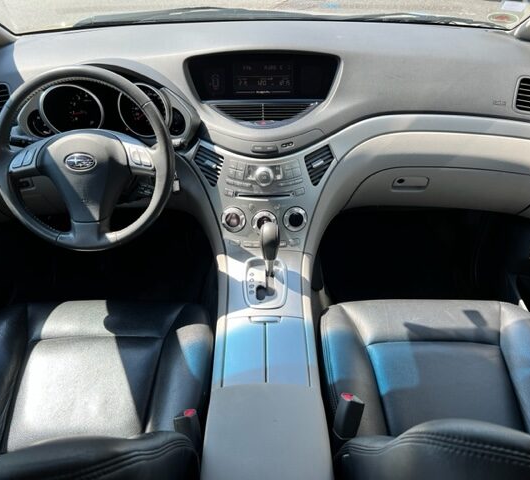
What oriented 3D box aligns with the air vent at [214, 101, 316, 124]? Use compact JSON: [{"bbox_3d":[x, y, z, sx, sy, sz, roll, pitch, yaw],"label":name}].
[{"bbox_3d":[-0.001,-0.300,1.130,0.235,0.053,0.030,-1,15,0],"label":"air vent"}]

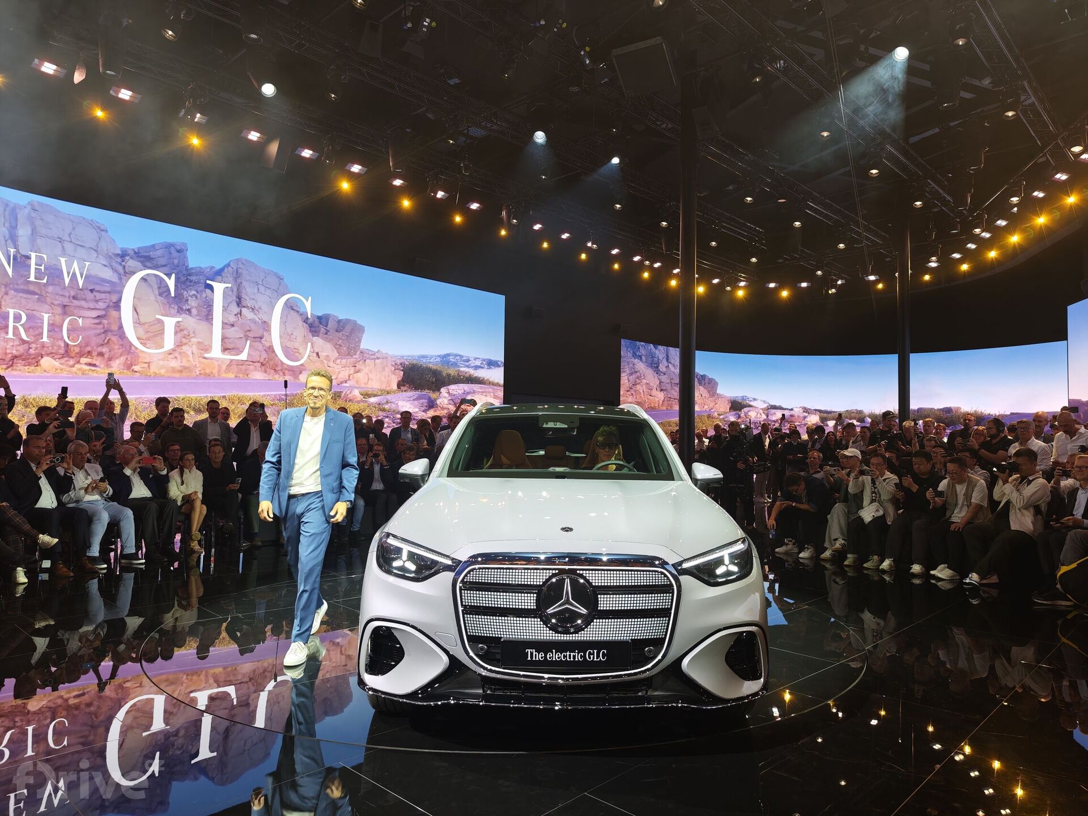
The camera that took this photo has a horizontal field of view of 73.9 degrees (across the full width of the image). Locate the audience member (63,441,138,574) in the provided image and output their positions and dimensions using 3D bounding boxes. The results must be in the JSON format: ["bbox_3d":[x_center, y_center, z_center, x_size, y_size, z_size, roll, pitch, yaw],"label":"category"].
[{"bbox_3d":[-4.693,0.978,7.637,0.900,1.290,0.570,0,-3,23],"label":"audience member"}]

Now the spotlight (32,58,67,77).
[{"bbox_3d":[-5.885,-4.045,8.600,0.360,0.180,0.170,0,-45,-45],"label":"spotlight"}]

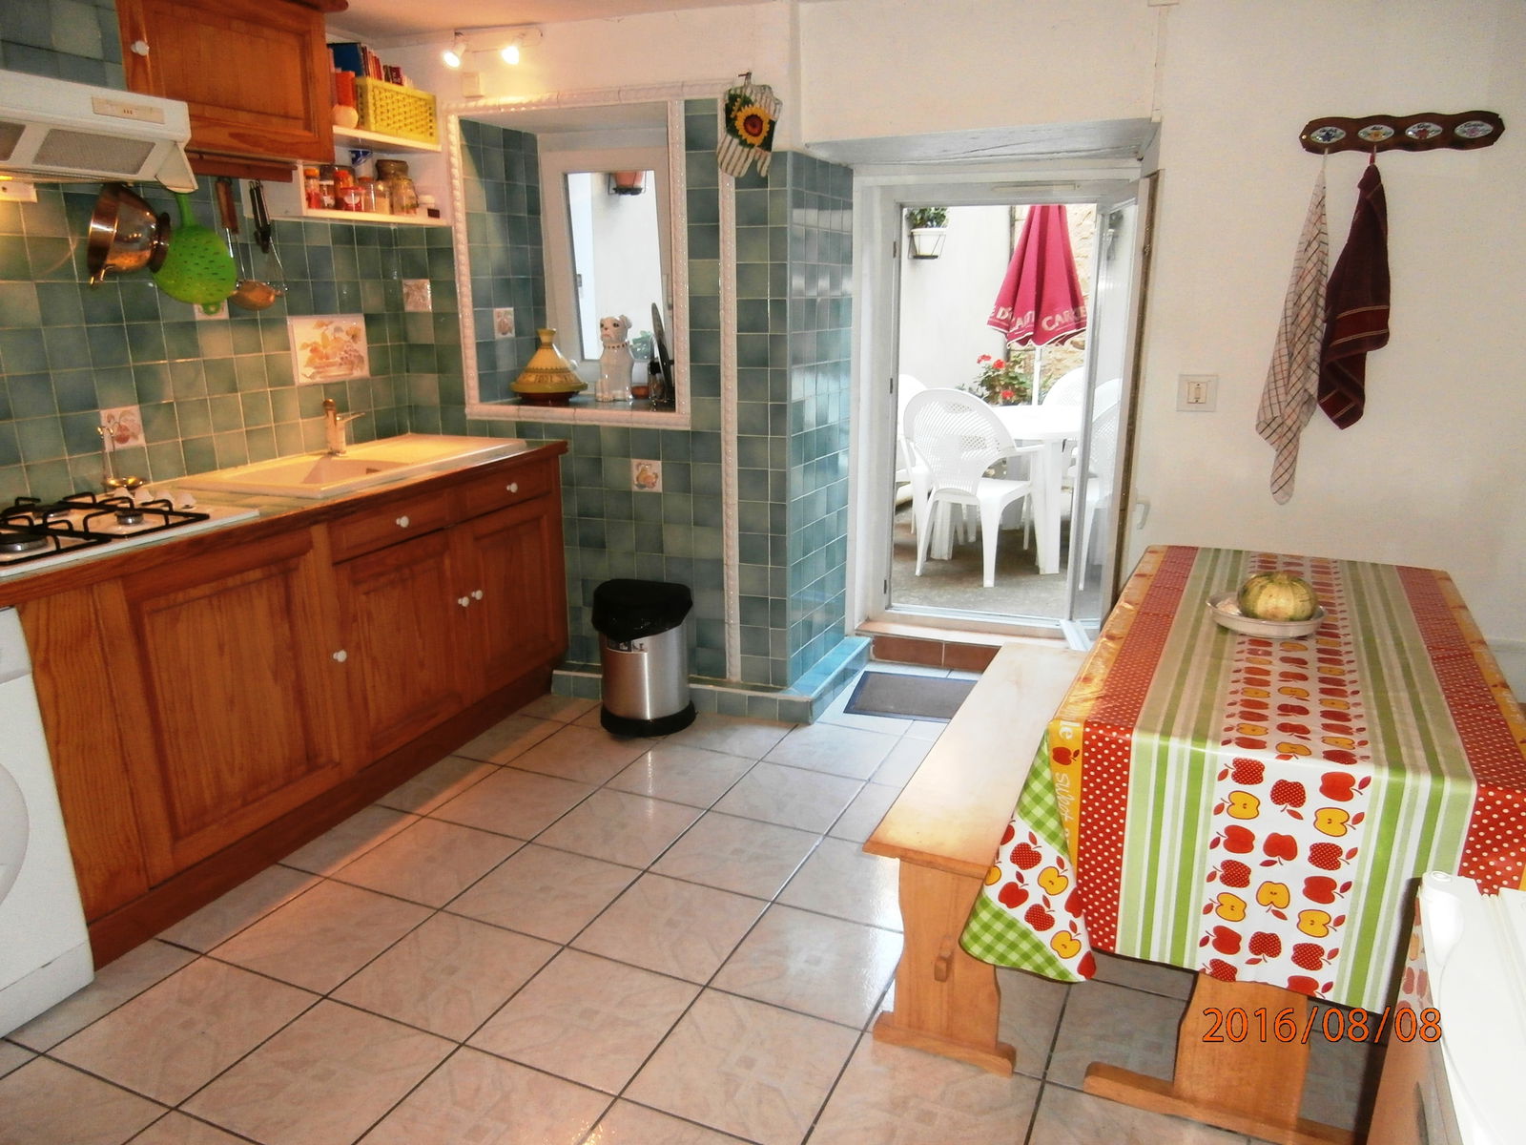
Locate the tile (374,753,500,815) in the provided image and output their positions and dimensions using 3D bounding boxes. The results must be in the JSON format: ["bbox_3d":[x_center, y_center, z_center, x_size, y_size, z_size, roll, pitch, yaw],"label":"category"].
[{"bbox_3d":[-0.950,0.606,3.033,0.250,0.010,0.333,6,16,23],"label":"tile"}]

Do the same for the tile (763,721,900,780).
[{"bbox_3d":[0.219,0.567,3.364,0.344,0.010,0.344,6,16,23],"label":"tile"}]

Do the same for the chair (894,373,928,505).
[{"bbox_3d":[0.760,-0.590,5.650,0.560,0.880,0.560,9,18,33],"label":"chair"}]

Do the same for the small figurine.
[{"bbox_3d":[-0.526,-0.756,3.728,0.105,0.294,0.125,7,16,27],"label":"small figurine"}]

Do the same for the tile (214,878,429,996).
[{"bbox_3d":[-0.989,0.821,2.402,0.344,0.010,0.344,6,16,23],"label":"tile"}]

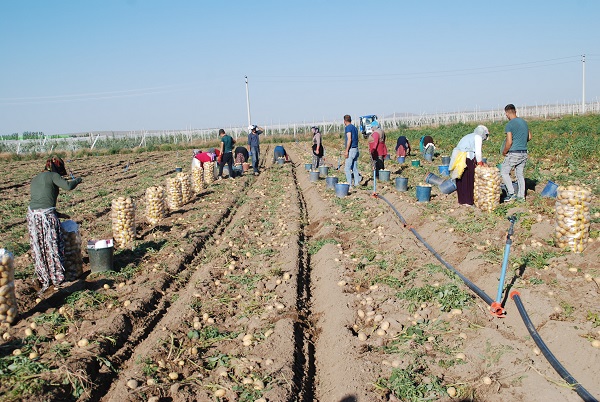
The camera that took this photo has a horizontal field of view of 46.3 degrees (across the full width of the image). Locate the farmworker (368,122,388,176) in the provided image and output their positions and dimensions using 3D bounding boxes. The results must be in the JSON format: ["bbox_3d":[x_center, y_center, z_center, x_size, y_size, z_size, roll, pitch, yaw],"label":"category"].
[{"bbox_3d":[2.116,-1.383,18.900,0.480,1.580,0.520,-2,7,9],"label":"farmworker"}]

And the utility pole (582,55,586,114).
[{"bbox_3d":[47.148,-19.199,116.435,0.400,10.100,0.380,-3,6,0],"label":"utility pole"}]

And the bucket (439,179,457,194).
[{"bbox_3d":[2.941,-0.274,13.900,0.285,0.285,0.285,-28,13,-25],"label":"bucket"}]

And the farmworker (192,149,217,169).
[{"bbox_3d":[-3.196,-1.137,23.344,0.850,1.000,0.500,-4,7,-11],"label":"farmworker"}]

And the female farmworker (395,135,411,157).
[{"bbox_3d":[3.977,-2.076,27.200,0.560,0.900,0.800,-2,6,9],"label":"female farmworker"}]

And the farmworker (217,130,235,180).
[{"bbox_3d":[-2.454,-1.549,23.500,0.560,1.730,0.420,-7,7,-27],"label":"farmworker"}]

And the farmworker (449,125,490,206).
[{"bbox_3d":[2.919,-0.611,12.000,0.700,1.370,0.480,-2,6,5],"label":"farmworker"}]

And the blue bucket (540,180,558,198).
[{"bbox_3d":[4.476,-0.196,12.500,0.290,0.285,0.290,27,-18,9],"label":"blue bucket"}]

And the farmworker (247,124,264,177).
[{"bbox_3d":[-1.558,-1.751,24.203,0.580,1.740,0.420,-4,6,-6],"label":"farmworker"}]

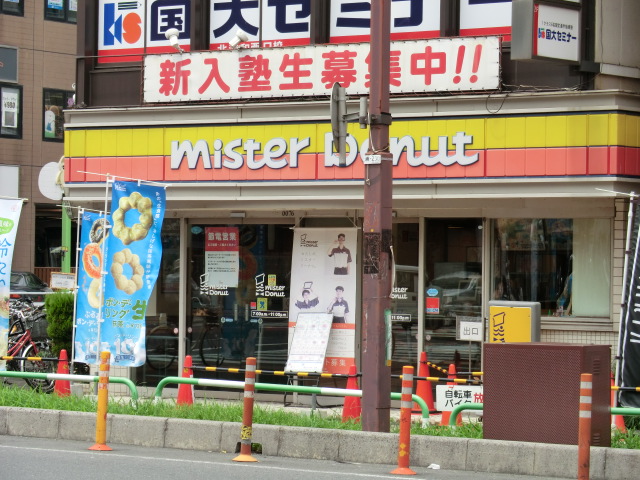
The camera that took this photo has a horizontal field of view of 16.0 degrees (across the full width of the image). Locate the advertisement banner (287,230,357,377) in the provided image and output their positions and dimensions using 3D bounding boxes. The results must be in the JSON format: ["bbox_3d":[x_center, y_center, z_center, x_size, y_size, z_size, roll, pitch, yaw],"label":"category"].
[{"bbox_3d":[0.041,0.711,26.421,0.950,1.720,0.040,0,0,36],"label":"advertisement banner"}]

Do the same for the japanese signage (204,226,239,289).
[{"bbox_3d":[-1.183,0.213,27.500,0.515,0.728,0.010,0,-1,36],"label":"japanese signage"}]

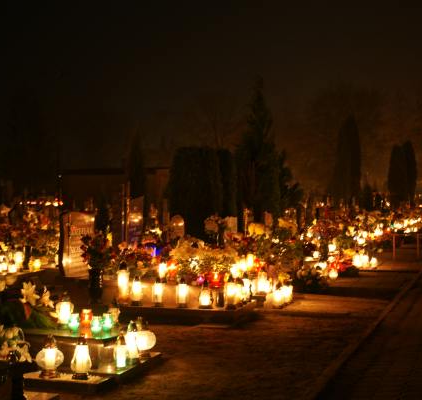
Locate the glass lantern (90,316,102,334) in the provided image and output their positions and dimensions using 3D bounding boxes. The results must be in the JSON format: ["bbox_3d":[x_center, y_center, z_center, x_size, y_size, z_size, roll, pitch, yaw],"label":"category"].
[{"bbox_3d":[-0.974,1.060,7.350,0.096,0.150,0.096,0,1,-8],"label":"glass lantern"}]

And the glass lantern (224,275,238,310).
[{"bbox_3d":[0.212,0.955,8.944,0.118,0.315,0.118,0,1,0],"label":"glass lantern"}]

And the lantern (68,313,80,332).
[{"bbox_3d":[-1.028,0.919,6.500,0.085,0.136,0.085,0,1,0],"label":"lantern"}]

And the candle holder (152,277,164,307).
[{"bbox_3d":[-0.605,1.051,9.900,0.132,0.335,0.132,0,1,-3],"label":"candle holder"}]

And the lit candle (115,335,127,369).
[{"bbox_3d":[-0.655,1.096,6.270,0.096,0.231,0.096,0,1,0],"label":"lit candle"}]

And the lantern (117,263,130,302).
[{"bbox_3d":[-0.926,0.873,9.200,0.130,0.413,0.130,0,1,0],"label":"lantern"}]

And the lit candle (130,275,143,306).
[{"bbox_3d":[-0.845,1.045,9.900,0.137,0.340,0.137,0,1,-5],"label":"lit candle"}]

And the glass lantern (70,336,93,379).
[{"bbox_3d":[-0.887,1.078,5.910,0.146,0.305,0.146,0,1,0],"label":"glass lantern"}]

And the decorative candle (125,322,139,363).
[{"bbox_3d":[-0.661,1.192,7.300,0.120,0.345,0.120,0,1,-5],"label":"decorative candle"}]

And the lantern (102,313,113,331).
[{"bbox_3d":[-0.773,0.921,6.500,0.083,0.133,0.083,0,1,0],"label":"lantern"}]

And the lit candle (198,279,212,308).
[{"bbox_3d":[-0.057,0.971,8.900,0.132,0.280,0.132,0,1,0],"label":"lit candle"}]

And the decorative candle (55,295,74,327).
[{"bbox_3d":[-1.306,0.979,7.750,0.155,0.295,0.155,0,1,-10],"label":"decorative candle"}]

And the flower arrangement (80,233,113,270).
[{"bbox_3d":[-1.348,0.606,10.200,0.400,0.450,0.380,0,1,-18],"label":"flower arrangement"}]

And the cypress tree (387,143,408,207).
[{"bbox_3d":[8.631,-0.935,40.000,0.946,3.254,0.946,0,1,0],"label":"cypress tree"}]

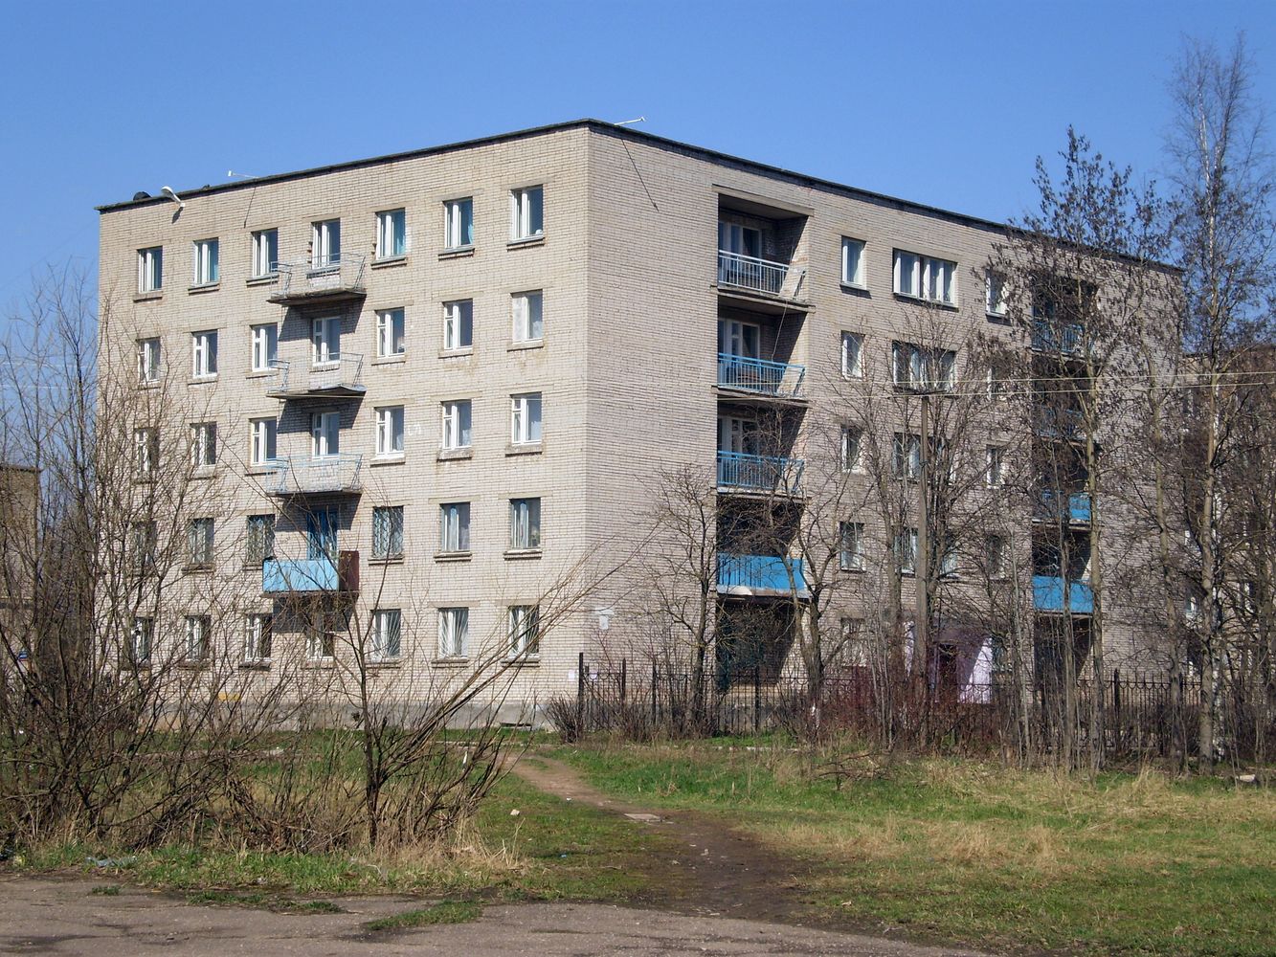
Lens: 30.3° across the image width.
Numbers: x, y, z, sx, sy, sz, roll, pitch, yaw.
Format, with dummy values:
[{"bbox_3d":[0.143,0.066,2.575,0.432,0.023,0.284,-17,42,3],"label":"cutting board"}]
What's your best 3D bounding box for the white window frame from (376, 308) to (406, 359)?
[{"bbox_3d":[-6.854,-4.022,65.628,1.120,1.400,0.120,-4,-6,37],"label":"white window frame"}]

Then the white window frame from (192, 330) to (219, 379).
[{"bbox_3d":[-12.827,-3.648,69.948,1.120,1.400,0.120,-4,-6,37],"label":"white window frame"}]

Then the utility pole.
[{"bbox_3d":[6.567,2.032,54.502,0.260,8.069,0.260,0,-6,0],"label":"utility pole"}]

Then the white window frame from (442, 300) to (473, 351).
[{"bbox_3d":[-4.682,-3.990,62.072,1.120,1.370,0.130,-3,-5,40],"label":"white window frame"}]

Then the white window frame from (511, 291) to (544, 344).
[{"bbox_3d":[-2.931,-4.293,62.774,1.120,1.400,0.120,-4,-6,37],"label":"white window frame"}]

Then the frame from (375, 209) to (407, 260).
[{"bbox_3d":[-6.681,-6.648,64.404,1.097,1.365,0.150,-4,-7,35],"label":"frame"}]

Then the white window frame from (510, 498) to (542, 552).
[{"bbox_3d":[-2.821,1.208,60.118,1.120,1.370,0.130,-3,-5,40],"label":"white window frame"}]

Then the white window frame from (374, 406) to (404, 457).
[{"bbox_3d":[-6.663,-1.256,63.850,1.106,1.382,0.150,-4,-7,35],"label":"white window frame"}]

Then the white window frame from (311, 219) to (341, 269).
[{"bbox_3d":[-8.632,-6.537,65.798,1.124,1.340,0.150,-4,-7,35],"label":"white window frame"}]

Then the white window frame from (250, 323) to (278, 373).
[{"bbox_3d":[-10.845,-3.775,68.495,1.120,1.400,0.120,-4,-6,37],"label":"white window frame"}]

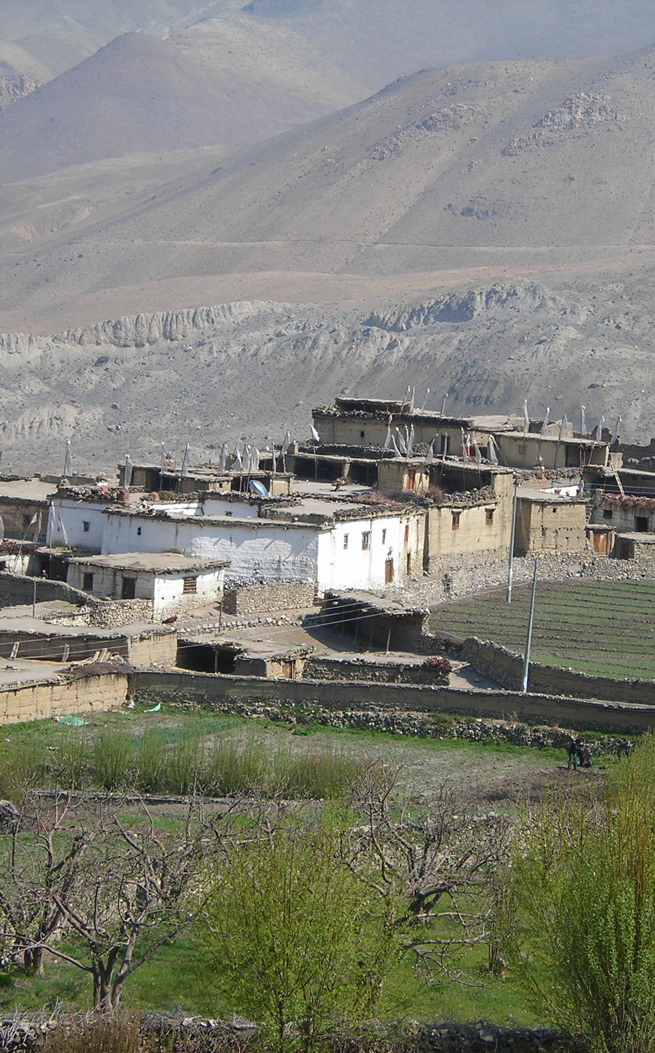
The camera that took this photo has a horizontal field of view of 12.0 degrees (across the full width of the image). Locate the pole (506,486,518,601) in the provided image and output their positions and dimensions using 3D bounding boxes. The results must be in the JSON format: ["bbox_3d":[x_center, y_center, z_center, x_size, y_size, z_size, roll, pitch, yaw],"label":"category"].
[{"bbox_3d":[12.031,1.128,202.584,0.180,7.640,0.180,3,6,0],"label":"pole"}]

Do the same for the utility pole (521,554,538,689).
[{"bbox_3d":[11.030,5.593,169.584,0.180,7.810,0.180,5,6,0],"label":"utility pole"}]

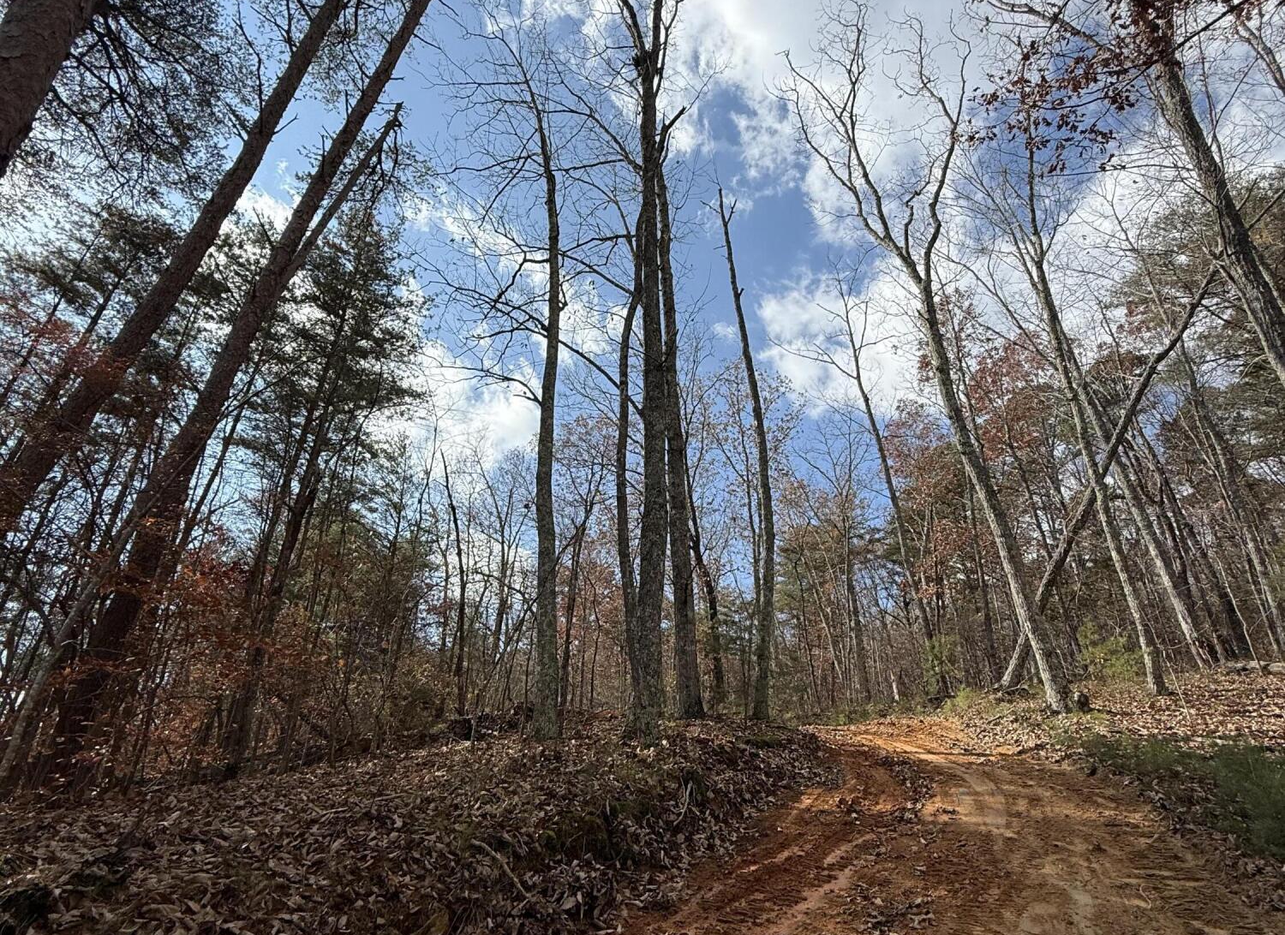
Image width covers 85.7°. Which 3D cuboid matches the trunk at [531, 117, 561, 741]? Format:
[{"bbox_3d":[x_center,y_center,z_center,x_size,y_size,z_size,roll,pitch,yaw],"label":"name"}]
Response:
[{"bbox_3d":[-1.601,-1.711,11.303,0.320,11.500,0.300,-4,-25,-1],"label":"trunk"}]

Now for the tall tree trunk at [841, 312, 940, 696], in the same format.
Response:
[{"bbox_3d":[7.651,0.224,21.851,0.360,13.290,0.270,-3,-25,-1],"label":"tall tree trunk"}]

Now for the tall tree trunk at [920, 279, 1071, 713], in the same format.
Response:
[{"bbox_3d":[6.730,-0.038,13.711,0.500,9.250,0.420,-4,-25,-1],"label":"tall tree trunk"}]

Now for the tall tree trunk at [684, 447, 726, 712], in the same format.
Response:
[{"bbox_3d":[1.154,1.955,13.416,0.320,5.230,0.220,-5,-25,-1],"label":"tall tree trunk"}]

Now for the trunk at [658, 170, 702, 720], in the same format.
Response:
[{"bbox_3d":[0.534,-1.379,12.220,0.340,10.930,0.320,-2,-25,0],"label":"trunk"}]

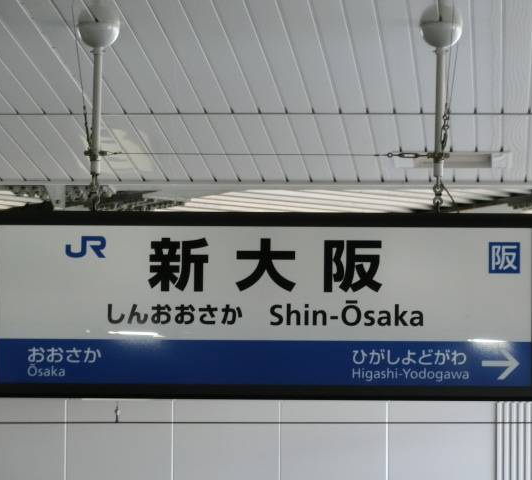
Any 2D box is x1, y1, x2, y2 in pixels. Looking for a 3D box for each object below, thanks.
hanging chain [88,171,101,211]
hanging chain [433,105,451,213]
[{"bbox_3d":[-0.552,-0.159,13.100,0.039,0.130,0.040,0,-7,3],"label":"hanging chain"},{"bbox_3d":[0.565,-0.262,13.100,0.058,0.349,0.055,0,-7,3],"label":"hanging chain"}]

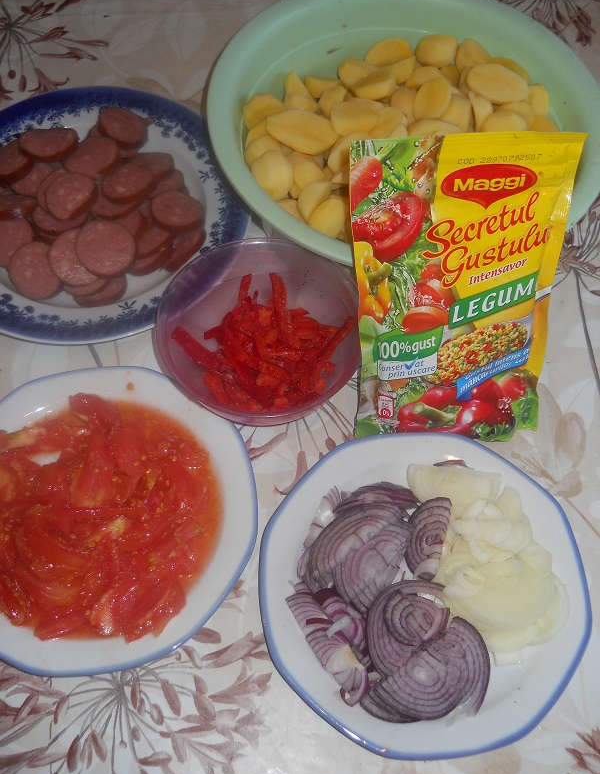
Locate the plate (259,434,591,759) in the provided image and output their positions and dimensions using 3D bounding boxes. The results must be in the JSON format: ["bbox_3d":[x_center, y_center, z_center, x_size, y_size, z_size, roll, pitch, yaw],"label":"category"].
[{"bbox_3d":[0.078,0.127,0.548,0.205,0.023,0.205,-3,62,-2],"label":"plate"}]

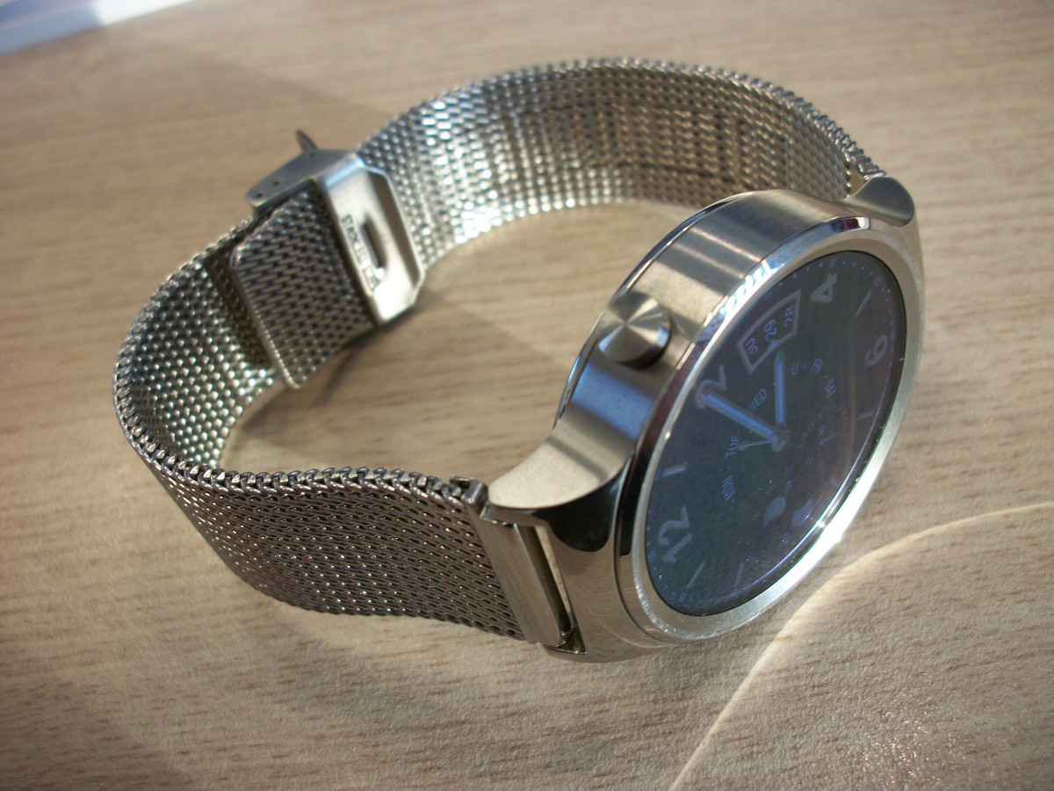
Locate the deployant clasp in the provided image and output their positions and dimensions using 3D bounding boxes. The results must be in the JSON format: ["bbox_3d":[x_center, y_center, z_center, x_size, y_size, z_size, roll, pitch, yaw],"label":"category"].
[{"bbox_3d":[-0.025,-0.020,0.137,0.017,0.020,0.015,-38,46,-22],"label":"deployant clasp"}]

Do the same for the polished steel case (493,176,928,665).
[{"bbox_3d":[0.020,0.002,0.098,0.051,0.043,0.011,-38,46,-22],"label":"polished steel case"}]

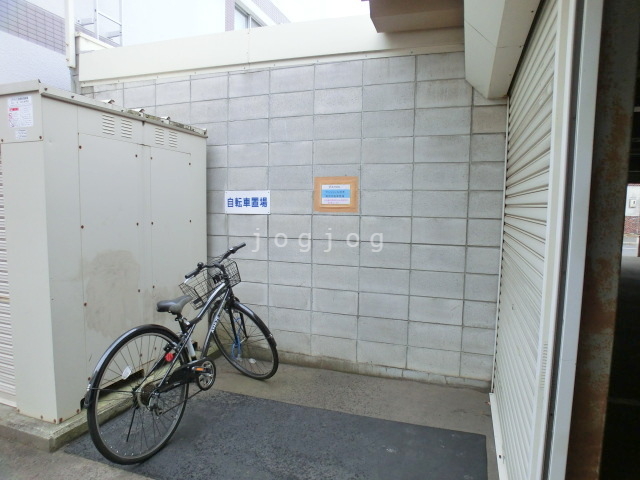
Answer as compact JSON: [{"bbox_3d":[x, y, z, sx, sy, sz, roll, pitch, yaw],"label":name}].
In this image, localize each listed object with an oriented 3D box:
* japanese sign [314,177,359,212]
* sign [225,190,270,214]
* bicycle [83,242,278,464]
[{"bbox_3d":[0.129,-0.363,3.121,0.373,0.284,0.020,2,4,18],"label":"japanese sign"},{"bbox_3d":[-0.632,-0.326,3.379,0.444,0.203,0.010,2,4,18],"label":"sign"},{"bbox_3d":[-0.855,0.617,2.493,0.700,1.080,1.570,2,5,19],"label":"bicycle"}]

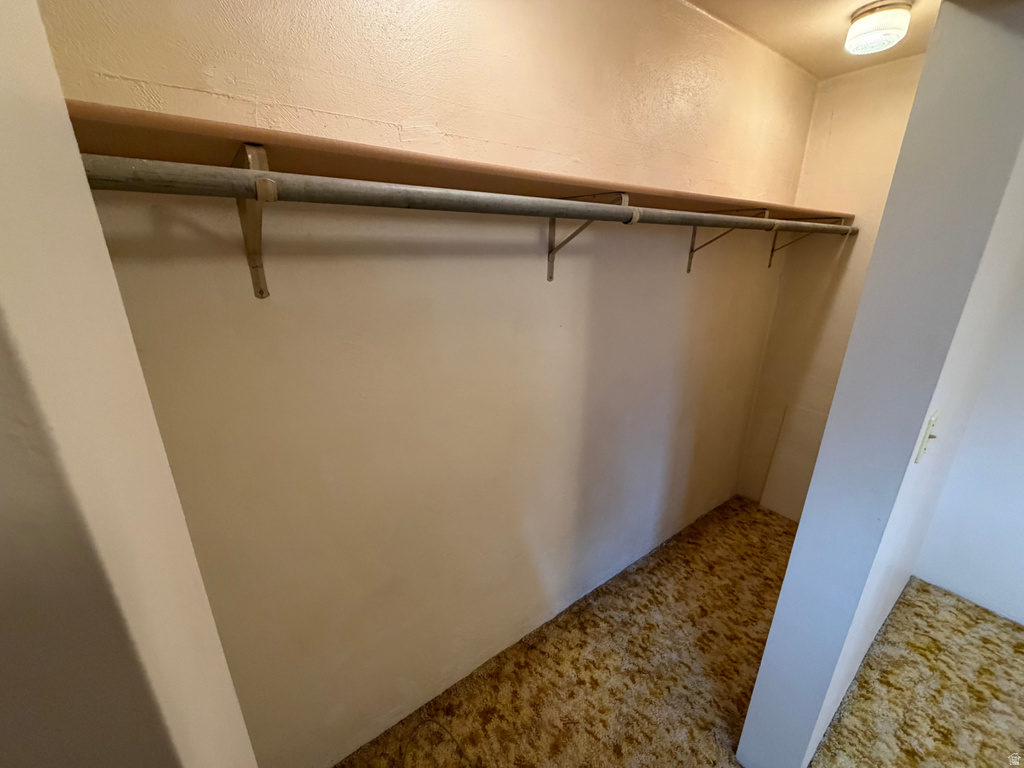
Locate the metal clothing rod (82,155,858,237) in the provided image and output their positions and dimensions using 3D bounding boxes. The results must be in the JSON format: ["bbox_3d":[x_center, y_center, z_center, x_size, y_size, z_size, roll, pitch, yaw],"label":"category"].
[{"bbox_3d":[0.589,-0.503,1.268,2.832,0.039,0.039,-13,23,-35],"label":"metal clothing rod"}]

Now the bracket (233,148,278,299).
[{"bbox_3d":[-0.438,-0.257,0.729,0.028,0.243,0.331,-13,23,-35],"label":"bracket"}]

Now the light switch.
[{"bbox_3d":[0.993,0.128,0.982,0.070,0.114,0.016,-13,23,-35],"label":"light switch"}]

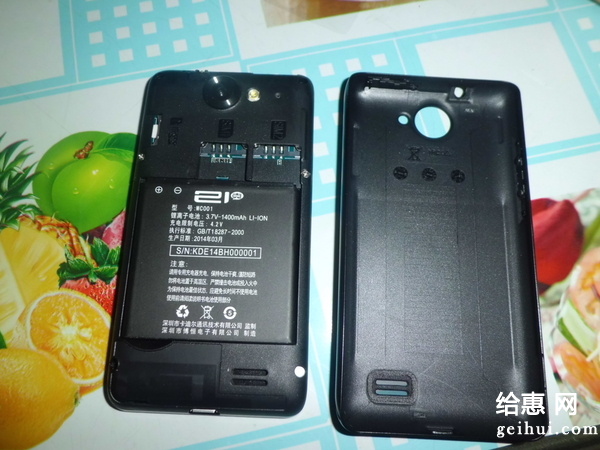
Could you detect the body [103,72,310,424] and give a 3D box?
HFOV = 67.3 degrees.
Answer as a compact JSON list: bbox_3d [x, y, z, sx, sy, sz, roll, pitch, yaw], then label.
[{"bbox_3d":[-0.027,0.001,0.148,0.060,0.009,0.115,2,75,0],"label":"body"}]

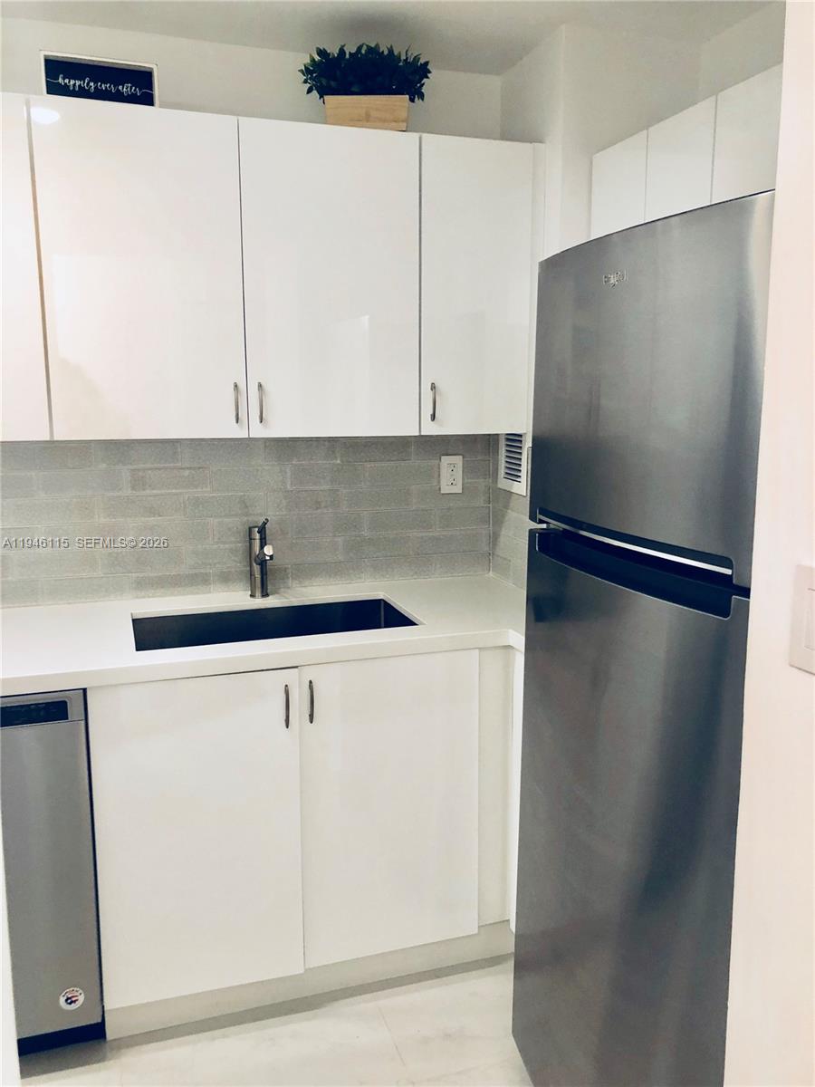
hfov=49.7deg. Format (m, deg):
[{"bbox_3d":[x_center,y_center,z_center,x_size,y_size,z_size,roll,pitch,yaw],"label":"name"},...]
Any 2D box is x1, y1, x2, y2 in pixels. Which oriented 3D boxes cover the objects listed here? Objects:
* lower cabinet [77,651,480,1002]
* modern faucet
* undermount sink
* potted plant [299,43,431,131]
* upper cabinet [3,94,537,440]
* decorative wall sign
[{"bbox_3d":[-0.345,0.602,2.341,0.897,0.775,0.624,-3,10,-18],"label":"lower cabinet"},{"bbox_3d":[-0.394,0.050,2.394,0.058,0.232,0.234,-3,10,-18],"label":"modern faucet"},{"bbox_3d":[-0.335,0.317,2.256,0.698,0.227,0.390,-3,10,-18],"label":"undermount sink"},{"bbox_3d":[-0.105,-1.131,2.200,0.330,0.212,0.190,0,9,1],"label":"potted plant"},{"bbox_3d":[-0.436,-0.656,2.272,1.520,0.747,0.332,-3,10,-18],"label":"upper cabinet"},{"bbox_3d":[-0.703,-1.050,2.025,0.251,0.112,0.040,-3,10,-18],"label":"decorative wall sign"}]

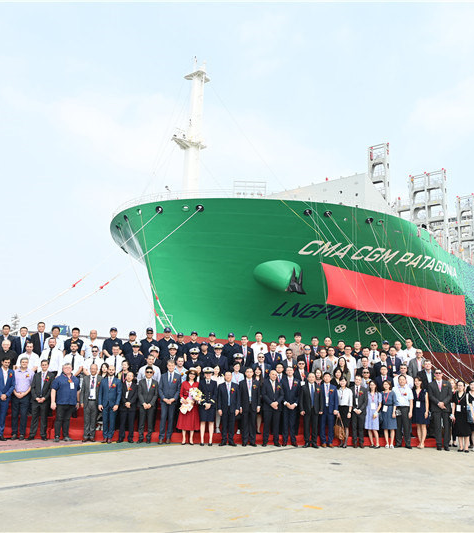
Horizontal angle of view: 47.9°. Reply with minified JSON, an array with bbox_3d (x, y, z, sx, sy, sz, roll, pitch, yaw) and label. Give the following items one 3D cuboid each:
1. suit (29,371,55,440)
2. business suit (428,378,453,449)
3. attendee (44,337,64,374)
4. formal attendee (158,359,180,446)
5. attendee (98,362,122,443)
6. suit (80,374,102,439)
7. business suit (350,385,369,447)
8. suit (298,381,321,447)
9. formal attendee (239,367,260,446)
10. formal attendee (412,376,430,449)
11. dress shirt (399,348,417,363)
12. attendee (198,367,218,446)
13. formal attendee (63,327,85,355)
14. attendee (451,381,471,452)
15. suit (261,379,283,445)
[{"bbox_3d":[-4.544,3.210,12.426,0.480,1.480,0.290,4,-12,-11],"label":"suit"},{"bbox_3d":[4.840,3.489,12.650,0.580,1.606,0.350,0,-11,8],"label":"business suit"},{"bbox_3d":[-4.555,2.627,12.919,0.560,1.780,0.360,6,-12,-16],"label":"attendee"},{"bbox_3d":[-1.580,3.116,12.301,0.520,1.862,0.360,3,-12,-7],"label":"formal attendee"},{"bbox_3d":[-2.952,3.165,12.374,0.530,1.733,0.360,4,-11,-10],"label":"attendee"},{"bbox_3d":[-3.364,3.252,12.371,0.510,1.533,0.360,4,-11,-11],"label":"suit"},{"bbox_3d":[2.935,3.602,12.960,0.460,1.390,0.320,-1,-12,15],"label":"business suit"},{"bbox_3d":[1.803,3.515,12.774,0.540,1.534,0.360,2,-11,3],"label":"suit"},{"bbox_3d":[0.302,3.244,12.380,0.490,1.767,0.320,2,-11,-1],"label":"formal attendee"},{"bbox_3d":[4.537,3.606,13.196,0.450,1.674,0.320,0,-12,10],"label":"formal attendee"},{"bbox_3d":[4.835,2.582,14.831,0.500,0.680,0.280,-1,-12,16],"label":"dress shirt"},{"bbox_3d":[-0.686,3.257,12.520,0.450,1.767,0.360,3,-11,-4],"label":"attendee"},{"bbox_3d":[-4.452,2.514,14.350,0.520,1.740,0.320,4,-11,-10],"label":"formal attendee"},{"bbox_3d":[5.114,3.374,12.126,0.430,1.560,0.280,-2,-13,13],"label":"attendee"},{"bbox_3d":[0.857,3.463,12.692,0.540,1.537,0.360,2,-11,0],"label":"suit"}]

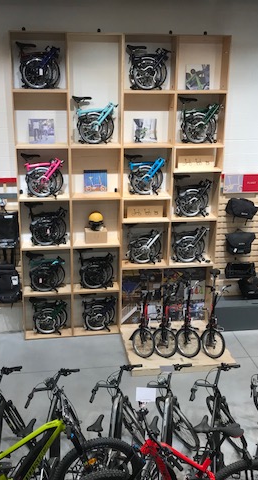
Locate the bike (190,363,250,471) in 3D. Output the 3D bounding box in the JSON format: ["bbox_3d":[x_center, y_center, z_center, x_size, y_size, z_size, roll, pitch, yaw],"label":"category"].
[{"bbox_3d":[0.833,2.050,5.234,0.600,1.120,1.750,10,22,22],"label":"bike"}]

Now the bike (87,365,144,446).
[{"bbox_3d":[-0.120,1.928,5.080,0.600,1.130,1.800,7,19,18],"label":"bike"}]

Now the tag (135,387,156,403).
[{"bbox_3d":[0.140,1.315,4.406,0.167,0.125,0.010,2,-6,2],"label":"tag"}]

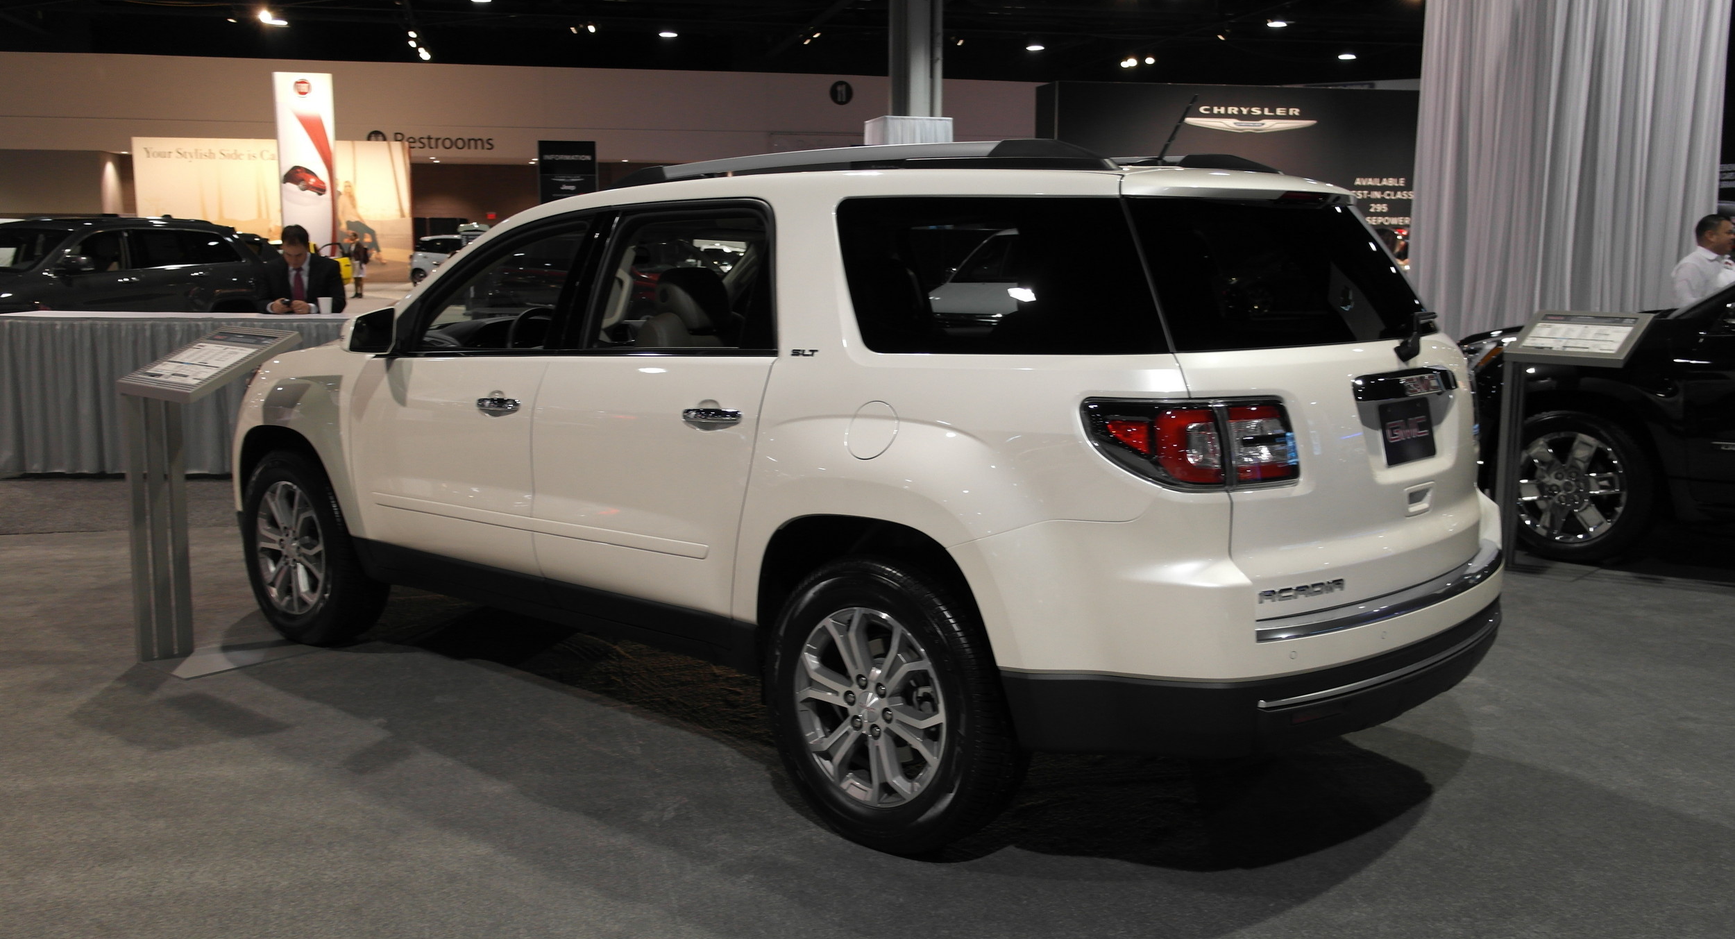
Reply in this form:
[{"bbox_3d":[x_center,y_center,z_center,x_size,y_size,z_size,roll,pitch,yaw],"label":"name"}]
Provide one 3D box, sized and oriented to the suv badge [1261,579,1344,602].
[{"bbox_3d":[0.993,0.276,3.301,0.264,0.034,0.012,-5,11,-31],"label":"suv badge"}]

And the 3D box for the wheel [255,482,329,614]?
[{"bbox_3d":[-2.226,0.306,5.789,0.530,0.530,0.190,8,11,40],"label":"wheel"}]

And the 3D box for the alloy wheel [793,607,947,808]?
[{"bbox_3d":[0.057,0.612,3.840,0.530,0.530,0.190,8,11,40],"label":"alloy wheel"}]

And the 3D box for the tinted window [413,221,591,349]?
[{"bbox_3d":[-1.251,-0.609,4.891,0.870,0.470,0.060,5,-5,40],"label":"tinted window"}]

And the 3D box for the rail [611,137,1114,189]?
[{"bbox_3d":[-0.124,-0.888,4.228,1.980,0.100,0.070,8,11,40],"label":"rail"}]

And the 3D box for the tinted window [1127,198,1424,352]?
[{"bbox_3d":[1.208,-0.530,3.850,1.620,0.480,0.150,-9,-20,-48],"label":"tinted window"}]

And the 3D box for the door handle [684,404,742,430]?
[{"bbox_3d":[-0.435,-0.144,4.073,0.230,0.055,0.055,8,11,40],"label":"door handle"}]

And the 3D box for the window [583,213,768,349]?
[{"bbox_3d":[-0.537,-0.548,4.297,0.800,0.450,0.060,5,-5,40],"label":"window"}]

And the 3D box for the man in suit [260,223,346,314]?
[{"bbox_3d":[-4.032,-0.903,10.339,0.580,1.670,0.440,-1,9,-9],"label":"man in suit"}]

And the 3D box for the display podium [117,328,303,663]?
[{"bbox_3d":[-2.422,0.119,5.412,0.626,1.278,0.430,9,12,42],"label":"display podium"}]

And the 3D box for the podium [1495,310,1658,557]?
[{"bbox_3d":[3.400,-0.120,6.980,0.430,1.240,0.550,-8,12,-43],"label":"podium"}]

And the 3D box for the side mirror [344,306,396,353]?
[{"bbox_3d":[-1.769,-0.482,5.092,0.145,0.165,0.200,8,12,40],"label":"side mirror"}]

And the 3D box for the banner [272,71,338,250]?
[{"bbox_3d":[-17.093,-8.775,44.280,1.850,6.500,0.350,-2,9,-15],"label":"banner"}]

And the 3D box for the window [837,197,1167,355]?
[{"bbox_3d":[0.305,-0.479,3.572,1.060,0.410,0.060,7,-6,38],"label":"window"}]

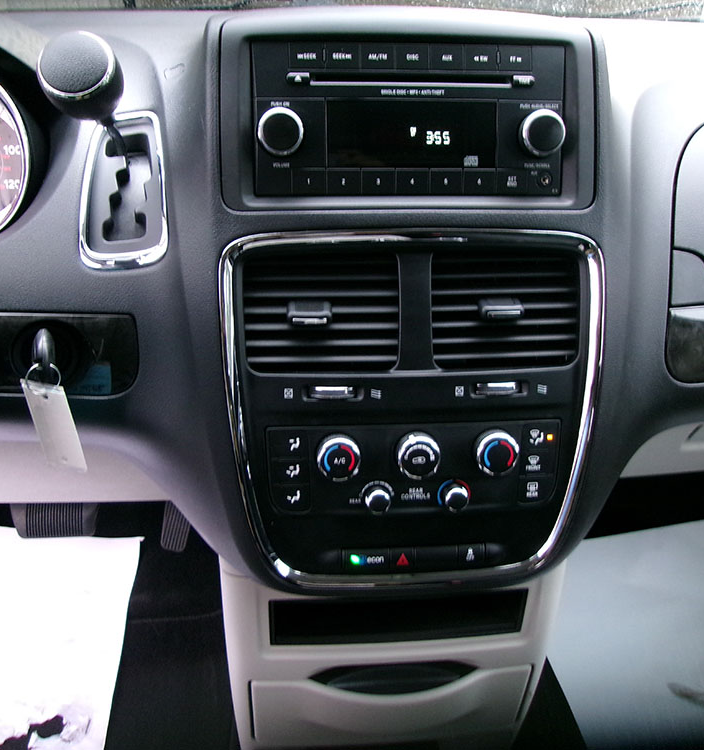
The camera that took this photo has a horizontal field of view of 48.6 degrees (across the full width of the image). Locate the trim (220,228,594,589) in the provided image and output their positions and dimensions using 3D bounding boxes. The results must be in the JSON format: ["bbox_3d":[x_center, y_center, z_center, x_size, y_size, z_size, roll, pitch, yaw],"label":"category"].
[{"bbox_3d":[0.040,0.024,0.497,0.238,0.227,0.027,-2,7,-7],"label":"trim"}]

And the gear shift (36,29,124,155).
[{"bbox_3d":[-0.138,-0.143,0.432,0.047,0.050,0.118,0,-5,-3],"label":"gear shift"}]

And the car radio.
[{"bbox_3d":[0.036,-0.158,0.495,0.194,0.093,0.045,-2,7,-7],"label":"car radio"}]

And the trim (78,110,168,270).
[{"bbox_3d":[-0.145,-0.117,0.498,0.053,0.098,0.018,0,1,-2],"label":"trim"}]

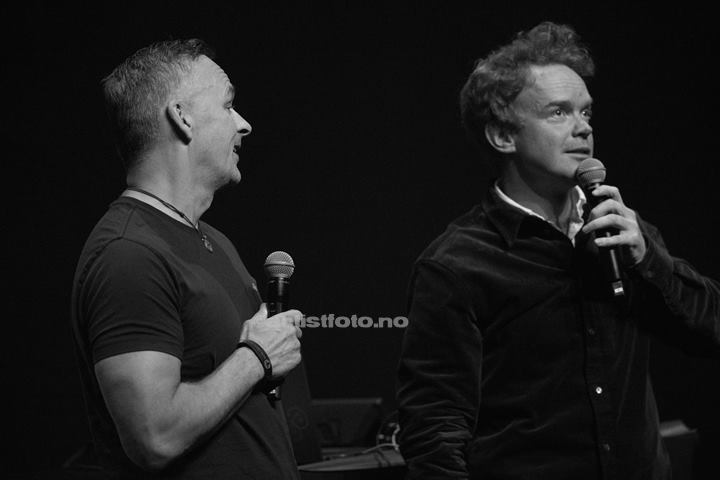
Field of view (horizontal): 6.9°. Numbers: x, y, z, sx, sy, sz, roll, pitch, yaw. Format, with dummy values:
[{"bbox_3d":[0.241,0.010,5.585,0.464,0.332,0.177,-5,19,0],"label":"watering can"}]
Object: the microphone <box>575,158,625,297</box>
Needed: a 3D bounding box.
[{"bbox_3d":[0.411,-0.022,10.100,0.051,0.245,0.051,-13,-15,0],"label":"microphone"}]

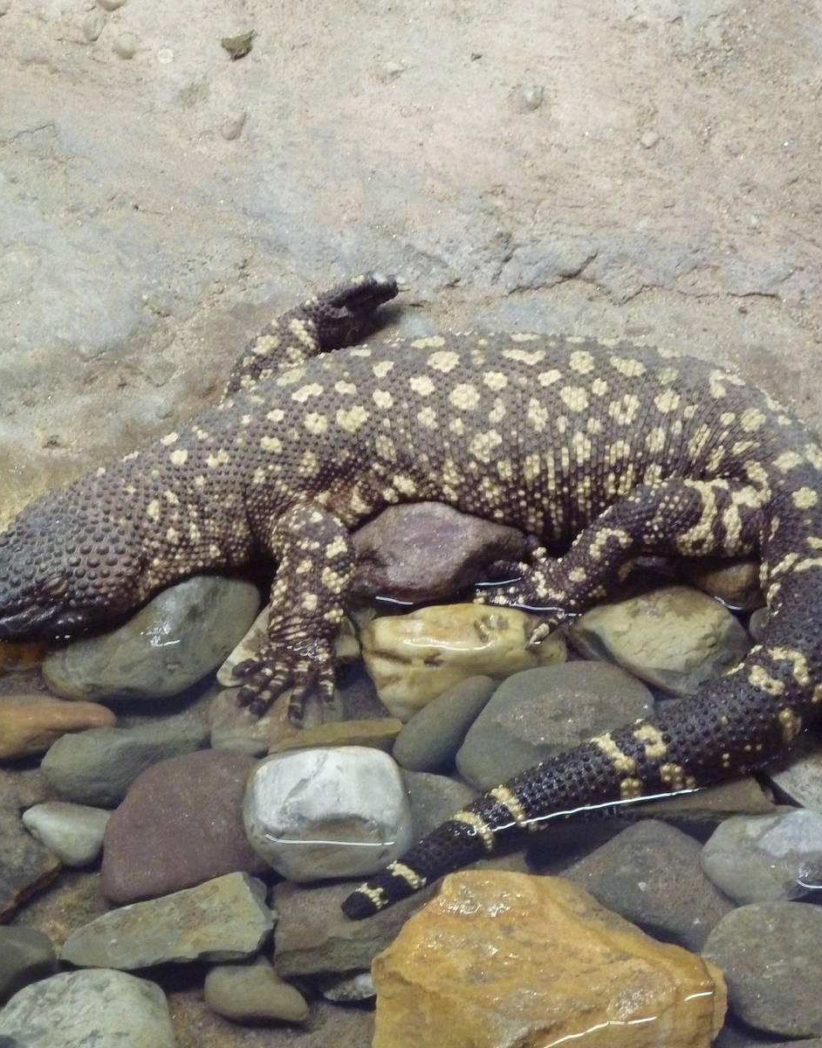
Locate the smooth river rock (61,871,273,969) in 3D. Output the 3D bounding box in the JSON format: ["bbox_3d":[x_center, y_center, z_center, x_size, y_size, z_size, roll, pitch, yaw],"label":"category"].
[{"bbox_3d":[-0.087,0.141,2.113,0.077,0.019,0.033,-11,43,-12],"label":"smooth river rock"}]

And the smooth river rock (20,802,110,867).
[{"bbox_3d":[-0.124,0.112,2.146,0.035,0.019,0.023,12,43,13],"label":"smooth river rock"}]

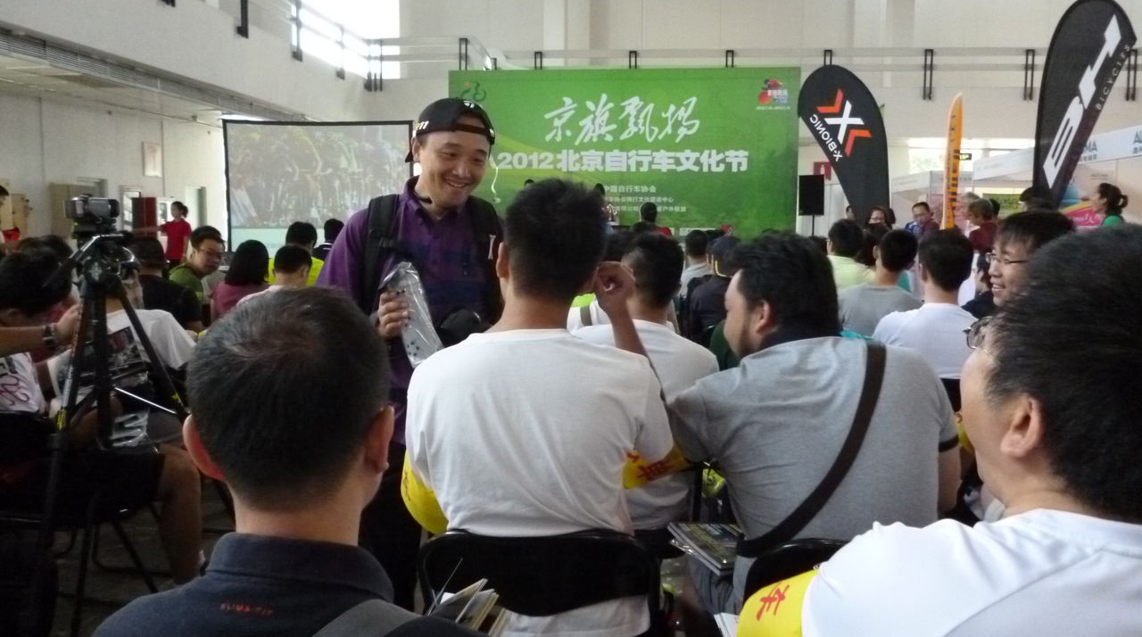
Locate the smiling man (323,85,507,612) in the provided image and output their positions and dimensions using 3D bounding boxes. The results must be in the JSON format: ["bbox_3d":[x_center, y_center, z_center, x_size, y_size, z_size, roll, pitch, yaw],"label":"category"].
[{"bbox_3d":[-0.380,0.292,2.181,0.500,1.600,0.420,-2,5,-25],"label":"smiling man"}]

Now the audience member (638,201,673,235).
[{"bbox_3d":[0.800,-0.350,9.503,0.480,1.680,0.320,0,5,5],"label":"audience member"}]

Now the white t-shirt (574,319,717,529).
[{"bbox_3d":[0.210,0.294,2.713,0.470,0.610,0.300,-1,5,-8],"label":"white t-shirt"}]

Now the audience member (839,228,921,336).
[{"bbox_3d":[1.460,0.251,4.335,0.480,1.330,0.700,0,5,-2],"label":"audience member"}]

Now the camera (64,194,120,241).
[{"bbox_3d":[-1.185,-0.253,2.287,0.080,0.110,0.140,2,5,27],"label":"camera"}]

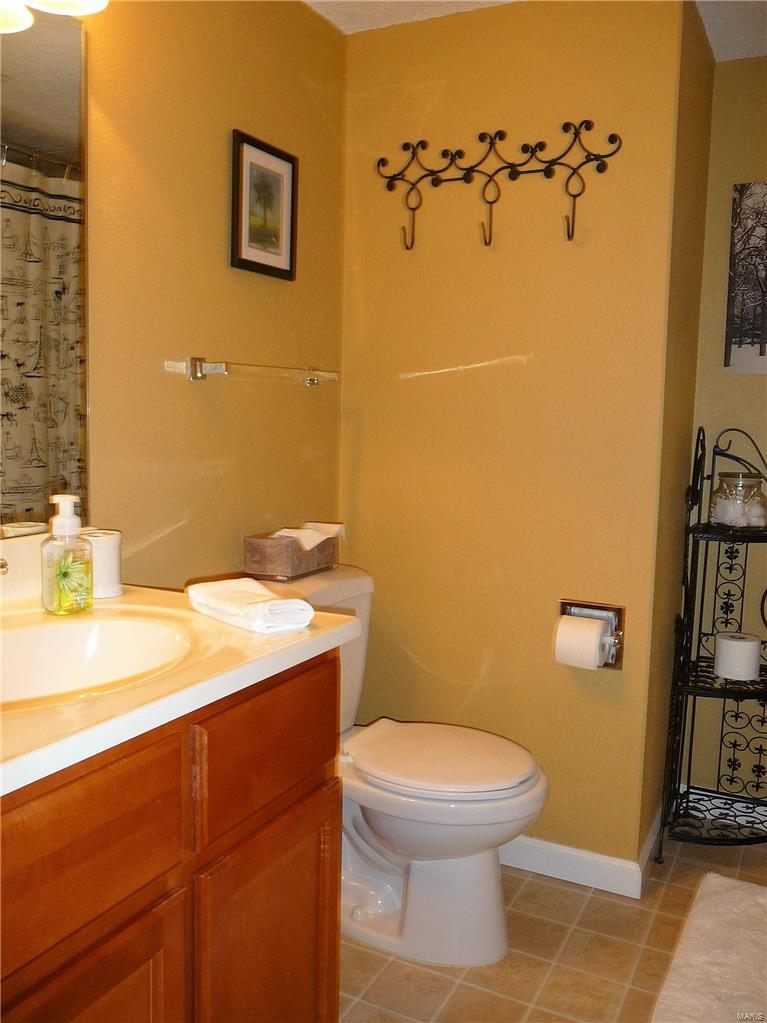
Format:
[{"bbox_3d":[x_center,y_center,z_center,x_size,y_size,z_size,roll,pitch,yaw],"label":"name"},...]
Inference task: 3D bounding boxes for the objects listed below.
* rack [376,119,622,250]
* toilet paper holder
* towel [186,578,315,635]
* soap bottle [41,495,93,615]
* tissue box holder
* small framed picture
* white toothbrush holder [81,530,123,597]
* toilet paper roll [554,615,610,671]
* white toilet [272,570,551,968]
[{"bbox_3d":[0.247,-0.790,2.016,0.635,0.280,0.055,4,7,28],"label":"rack"},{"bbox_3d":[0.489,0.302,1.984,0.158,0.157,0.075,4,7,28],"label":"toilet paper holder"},{"bbox_3d":[-0.212,0.144,1.329,0.120,0.042,0.240,-5,8,-43],"label":"towel"},{"bbox_3d":[-0.508,0.070,1.323,0.058,0.180,0.076,6,8,40],"label":"soap bottle"},{"bbox_3d":[-0.216,0.101,2.033,0.130,0.093,0.215,4,7,28],"label":"tissue box holder"},{"bbox_3d":[-0.271,-0.702,1.919,0.022,0.300,0.240,4,7,28],"label":"small framed picture"},{"bbox_3d":[-0.494,0.092,1.451,0.071,0.109,0.071,4,7,28],"label":"white toothbrush holder"},{"bbox_3d":[0.468,0.305,1.956,0.098,0.112,0.112,4,7,28],"label":"toilet paper roll"},{"bbox_3d":[0.024,0.564,1.879,0.710,0.765,0.490,4,7,28],"label":"white toilet"}]

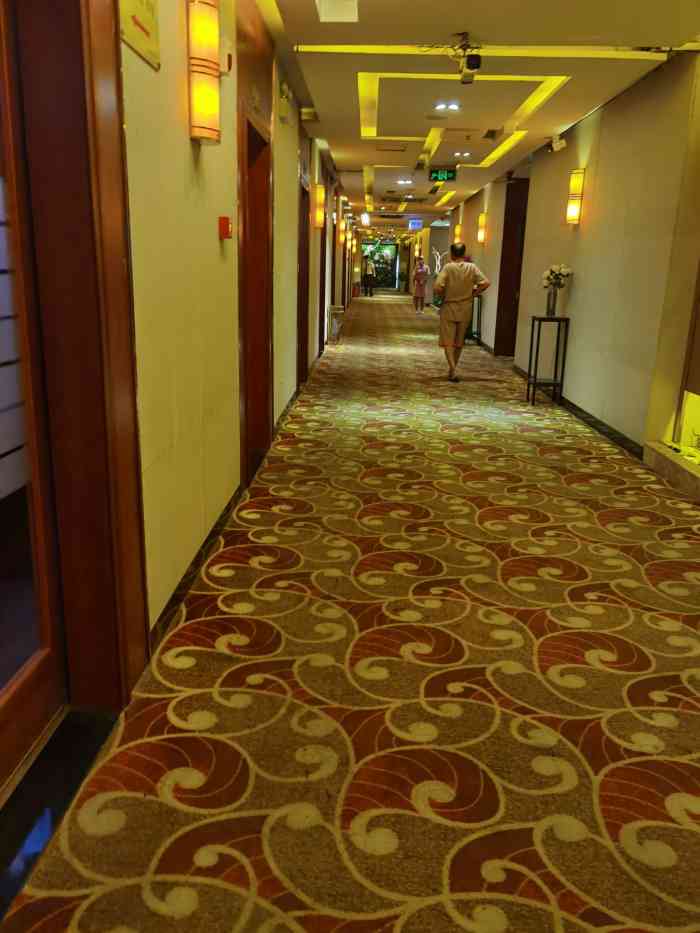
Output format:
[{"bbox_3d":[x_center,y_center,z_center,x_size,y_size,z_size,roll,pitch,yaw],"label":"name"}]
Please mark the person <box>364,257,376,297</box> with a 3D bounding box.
[{"bbox_3d":[0.880,-8.156,31.243,0.520,1.680,0.350,2,15,1],"label":"person"}]

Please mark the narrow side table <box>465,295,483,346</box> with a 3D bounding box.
[{"bbox_3d":[2.283,-2.682,13.589,0.330,0.897,0.330,2,15,1],"label":"narrow side table"}]

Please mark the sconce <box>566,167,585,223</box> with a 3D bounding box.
[{"bbox_3d":[2.241,-2.692,7.271,0.100,0.507,0.150,2,15,1],"label":"sconce"}]

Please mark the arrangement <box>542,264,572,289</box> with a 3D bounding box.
[{"bbox_3d":[2.143,-1.962,7.516,0.260,0.220,0.240,2,15,1],"label":"arrangement"}]

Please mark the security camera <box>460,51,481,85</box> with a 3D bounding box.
[{"bbox_3d":[0.830,-2.741,5.013,0.115,0.165,0.200,2,15,1],"label":"security camera"}]

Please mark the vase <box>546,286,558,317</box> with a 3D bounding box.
[{"bbox_3d":[2.116,-1.719,7.585,0.100,0.334,0.100,2,15,1],"label":"vase"}]

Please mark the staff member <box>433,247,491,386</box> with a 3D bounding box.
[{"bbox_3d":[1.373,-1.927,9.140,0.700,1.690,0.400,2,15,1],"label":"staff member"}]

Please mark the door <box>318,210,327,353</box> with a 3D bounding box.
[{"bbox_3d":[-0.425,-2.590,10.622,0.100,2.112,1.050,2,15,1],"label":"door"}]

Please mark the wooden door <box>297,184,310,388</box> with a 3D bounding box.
[{"bbox_3d":[-0.541,-1.893,7.970,0.110,2.089,1.100,2,15,1],"label":"wooden door"}]

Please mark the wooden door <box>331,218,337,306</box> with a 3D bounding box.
[{"bbox_3d":[-0.330,-3.379,13.583,0.100,2.112,1.050,2,15,1],"label":"wooden door"}]

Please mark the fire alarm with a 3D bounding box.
[{"bbox_3d":[-0.592,-1.137,3.487,0.045,0.100,0.090,2,15,1],"label":"fire alarm"}]

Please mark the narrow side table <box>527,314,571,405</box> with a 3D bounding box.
[{"bbox_3d":[2.097,-1.124,7.744,0.330,0.897,0.330,2,15,1],"label":"narrow side table"}]

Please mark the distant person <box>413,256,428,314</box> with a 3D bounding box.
[{"bbox_3d":[2.157,-5.554,22.269,0.500,1.650,0.330,2,15,1],"label":"distant person"}]

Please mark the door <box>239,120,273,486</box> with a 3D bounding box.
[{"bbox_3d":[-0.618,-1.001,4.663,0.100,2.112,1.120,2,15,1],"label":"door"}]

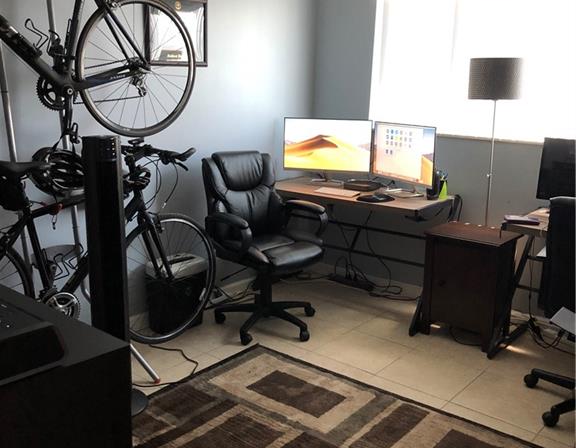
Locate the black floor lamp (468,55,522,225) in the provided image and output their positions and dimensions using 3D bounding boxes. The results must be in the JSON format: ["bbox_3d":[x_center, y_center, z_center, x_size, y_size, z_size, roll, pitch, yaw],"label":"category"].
[{"bbox_3d":[1.198,-0.157,3.763,0.315,1.640,0.315,12,17,37],"label":"black floor lamp"}]

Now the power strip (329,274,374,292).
[{"bbox_3d":[0.460,0.432,4.641,0.410,0.045,0.060,12,17,37],"label":"power strip"}]

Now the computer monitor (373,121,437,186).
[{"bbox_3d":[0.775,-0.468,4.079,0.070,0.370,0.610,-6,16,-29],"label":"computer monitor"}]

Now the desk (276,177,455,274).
[{"bbox_3d":[0.453,0.154,4.246,1.180,0.770,0.560,11,16,33],"label":"desk"}]

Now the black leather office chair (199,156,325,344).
[{"bbox_3d":[-0.117,0.111,3.765,0.660,1.050,0.690,-12,19,-43],"label":"black leather office chair"}]

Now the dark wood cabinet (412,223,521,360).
[{"bbox_3d":[1.078,0.366,3.720,0.430,0.637,0.375,11,16,33],"label":"dark wood cabinet"}]

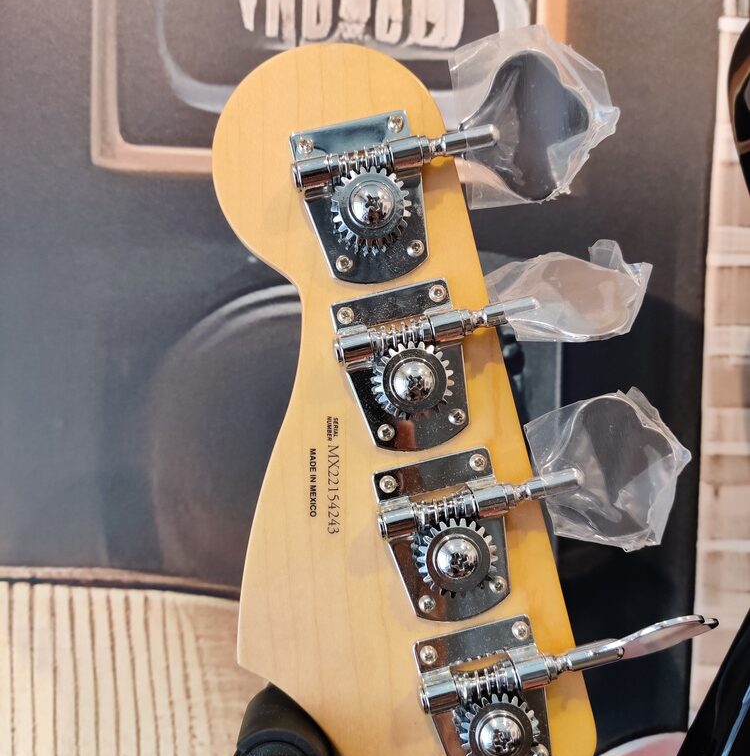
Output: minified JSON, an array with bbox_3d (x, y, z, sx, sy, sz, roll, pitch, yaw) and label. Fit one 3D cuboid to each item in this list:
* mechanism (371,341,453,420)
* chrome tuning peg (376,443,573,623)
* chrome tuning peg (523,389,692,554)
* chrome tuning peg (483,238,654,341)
[{"bbox_3d":[0.010,0.001,0.201,0.021,0.021,0.011,-14,0,-3],"label":"mechanism"},{"bbox_3d":[0.029,0.040,0.202,0.054,0.042,0.012,-14,0,-3],"label":"chrome tuning peg"},{"bbox_3d":[0.062,0.025,0.203,0.041,0.040,0.011,-14,-8,-3],"label":"chrome tuning peg"},{"bbox_3d":[0.050,-0.021,0.203,0.041,0.013,0.039,-14,40,-3],"label":"chrome tuning peg"}]

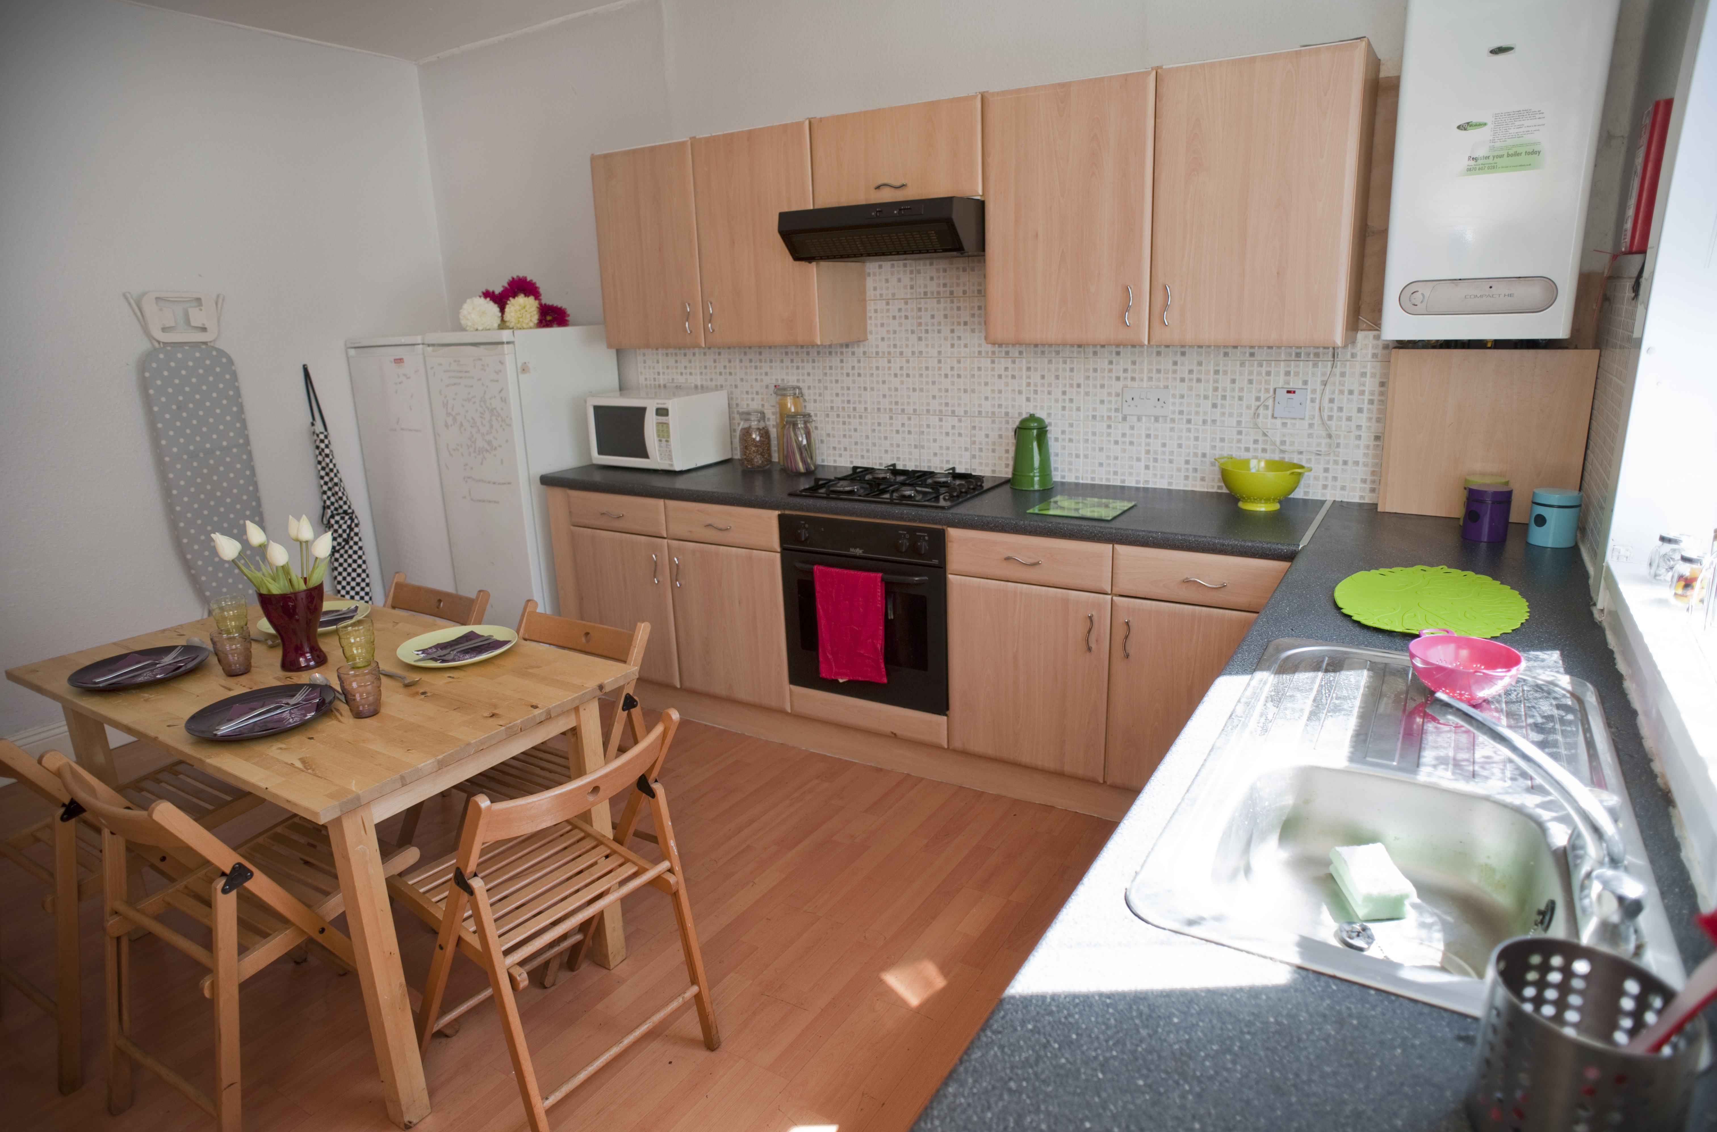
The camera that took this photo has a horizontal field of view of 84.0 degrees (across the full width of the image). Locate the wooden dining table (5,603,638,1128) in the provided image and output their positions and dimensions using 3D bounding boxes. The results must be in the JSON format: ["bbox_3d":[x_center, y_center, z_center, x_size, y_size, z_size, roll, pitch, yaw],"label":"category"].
[{"bbox_3d":[-1.262,0.600,2.320,1.396,0.735,0.727,7,18,31],"label":"wooden dining table"}]

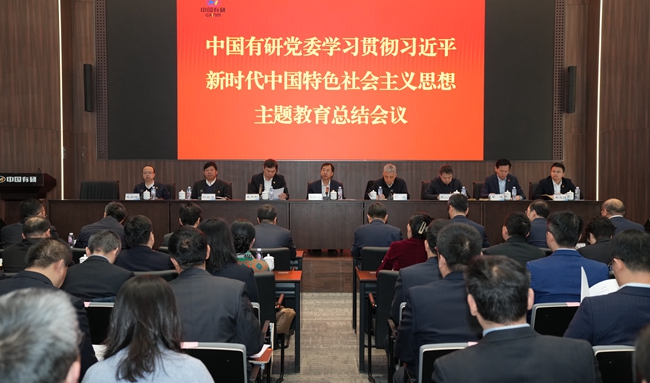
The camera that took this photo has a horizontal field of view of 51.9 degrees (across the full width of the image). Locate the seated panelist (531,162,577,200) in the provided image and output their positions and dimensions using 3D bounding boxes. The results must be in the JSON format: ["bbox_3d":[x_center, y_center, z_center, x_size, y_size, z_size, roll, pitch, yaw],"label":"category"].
[{"bbox_3d":[3.395,0.226,9.650,0.630,1.311,0.750,0,1,7],"label":"seated panelist"}]

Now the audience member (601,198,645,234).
[{"bbox_3d":[3.011,0.541,6.736,0.520,0.950,0.580,0,2,-15],"label":"audience member"}]

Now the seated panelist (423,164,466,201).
[{"bbox_3d":[1.774,0.237,9.650,0.600,1.289,0.750,0,1,3],"label":"seated panelist"}]

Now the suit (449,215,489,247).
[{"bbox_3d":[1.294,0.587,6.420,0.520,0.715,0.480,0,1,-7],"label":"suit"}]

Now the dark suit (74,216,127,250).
[{"bbox_3d":[-2.241,0.529,6.666,0.550,0.580,0.460,0,1,10],"label":"dark suit"}]

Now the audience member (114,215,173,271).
[{"bbox_3d":[-1.408,0.665,5.239,0.520,0.950,0.580,0,1,10],"label":"audience member"}]

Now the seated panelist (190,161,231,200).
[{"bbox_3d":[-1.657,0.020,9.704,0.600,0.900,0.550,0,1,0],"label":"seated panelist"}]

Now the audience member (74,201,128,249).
[{"bbox_3d":[-2.265,0.558,6.766,0.550,0.900,0.620,0,1,12],"label":"audience member"}]

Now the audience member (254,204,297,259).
[{"bbox_3d":[-0.518,0.603,6.718,0.500,0.950,0.580,0,1,0],"label":"audience member"}]

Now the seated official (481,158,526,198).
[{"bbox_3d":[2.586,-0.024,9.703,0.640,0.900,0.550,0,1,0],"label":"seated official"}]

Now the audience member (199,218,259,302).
[{"bbox_3d":[-0.612,0.795,3.900,0.470,1.298,0.740,0,1,3],"label":"audience member"}]

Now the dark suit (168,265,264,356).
[{"bbox_3d":[-0.584,0.672,3.238,0.570,0.620,0.420,0,1,0],"label":"dark suit"}]

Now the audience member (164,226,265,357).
[{"bbox_3d":[-0.523,0.809,3.080,0.500,1.302,0.750,0,1,0],"label":"audience member"}]

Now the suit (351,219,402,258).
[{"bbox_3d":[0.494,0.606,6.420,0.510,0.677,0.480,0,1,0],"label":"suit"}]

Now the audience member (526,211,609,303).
[{"bbox_3d":[1.362,0.777,3.880,0.510,1.335,0.750,0,1,-7],"label":"audience member"}]

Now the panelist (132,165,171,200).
[{"bbox_3d":[-2.511,0.252,9.650,0.540,1.260,0.750,0,1,-6],"label":"panelist"}]

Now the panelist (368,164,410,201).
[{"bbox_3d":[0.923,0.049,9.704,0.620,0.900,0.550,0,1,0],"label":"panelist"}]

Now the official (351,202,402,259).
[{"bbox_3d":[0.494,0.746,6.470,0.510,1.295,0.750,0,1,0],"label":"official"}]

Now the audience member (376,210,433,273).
[{"bbox_3d":[0.652,0.631,5.218,0.530,0.950,0.580,0,1,-10],"label":"audience member"}]

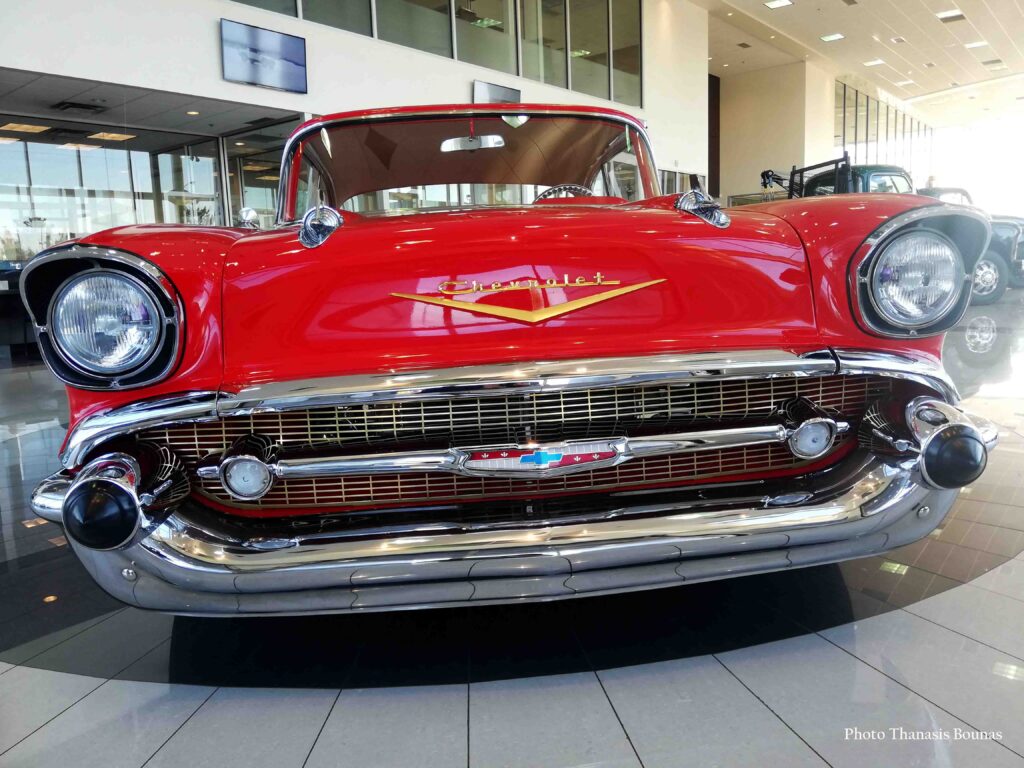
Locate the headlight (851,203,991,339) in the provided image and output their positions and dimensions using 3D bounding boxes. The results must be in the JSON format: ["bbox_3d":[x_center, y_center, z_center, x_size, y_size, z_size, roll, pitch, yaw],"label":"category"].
[{"bbox_3d":[0.778,-0.215,1.516,0.262,0.248,0.130,-3,8,-3],"label":"headlight"}]

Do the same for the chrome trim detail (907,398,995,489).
[{"bbox_3d":[0.756,0.101,1.394,0.136,0.150,0.230,-4,8,-4],"label":"chrome trim detail"}]

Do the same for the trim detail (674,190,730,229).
[{"bbox_3d":[0.356,-0.345,1.597,0.110,0.080,0.250,-4,8,-4],"label":"trim detail"}]

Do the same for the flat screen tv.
[{"bbox_3d":[-3.183,-4.225,10.361,0.070,0.710,1.230,9,13,40],"label":"flat screen tv"}]

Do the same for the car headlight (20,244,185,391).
[{"bbox_3d":[-0.703,-0.106,1.348,0.280,0.245,0.155,-4,8,-4],"label":"car headlight"}]

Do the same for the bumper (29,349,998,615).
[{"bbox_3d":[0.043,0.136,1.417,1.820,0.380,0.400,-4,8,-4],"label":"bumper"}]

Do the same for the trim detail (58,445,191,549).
[{"bbox_3d":[-0.649,0.186,1.302,0.156,0.155,0.250,-4,8,-4],"label":"trim detail"}]

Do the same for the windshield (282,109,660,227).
[{"bbox_3d":[-0.145,-0.788,2.784,1.390,0.415,0.470,-4,8,-4],"label":"windshield"}]

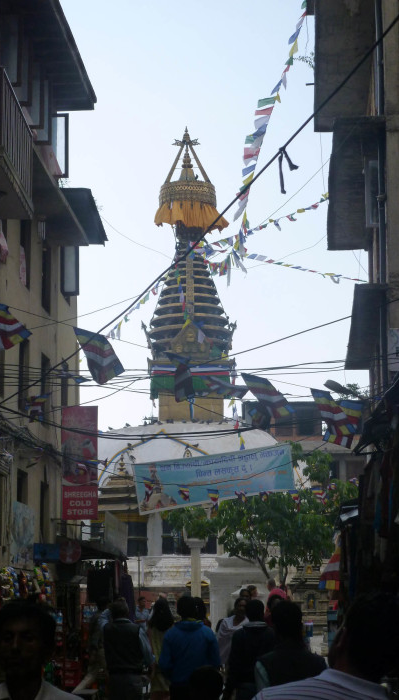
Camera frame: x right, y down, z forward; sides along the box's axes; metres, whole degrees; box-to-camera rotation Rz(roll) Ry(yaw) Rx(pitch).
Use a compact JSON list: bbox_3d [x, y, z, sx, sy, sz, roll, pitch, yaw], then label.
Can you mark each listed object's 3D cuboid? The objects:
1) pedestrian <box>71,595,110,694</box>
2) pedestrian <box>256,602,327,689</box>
[{"bbox_3d":[-1.062,3.325,14.138,0.500,1.608,0.400,0,-10,0],"label":"pedestrian"},{"bbox_3d":[0.548,2.303,8.326,0.500,1.592,0.320,0,-10,0],"label":"pedestrian"}]

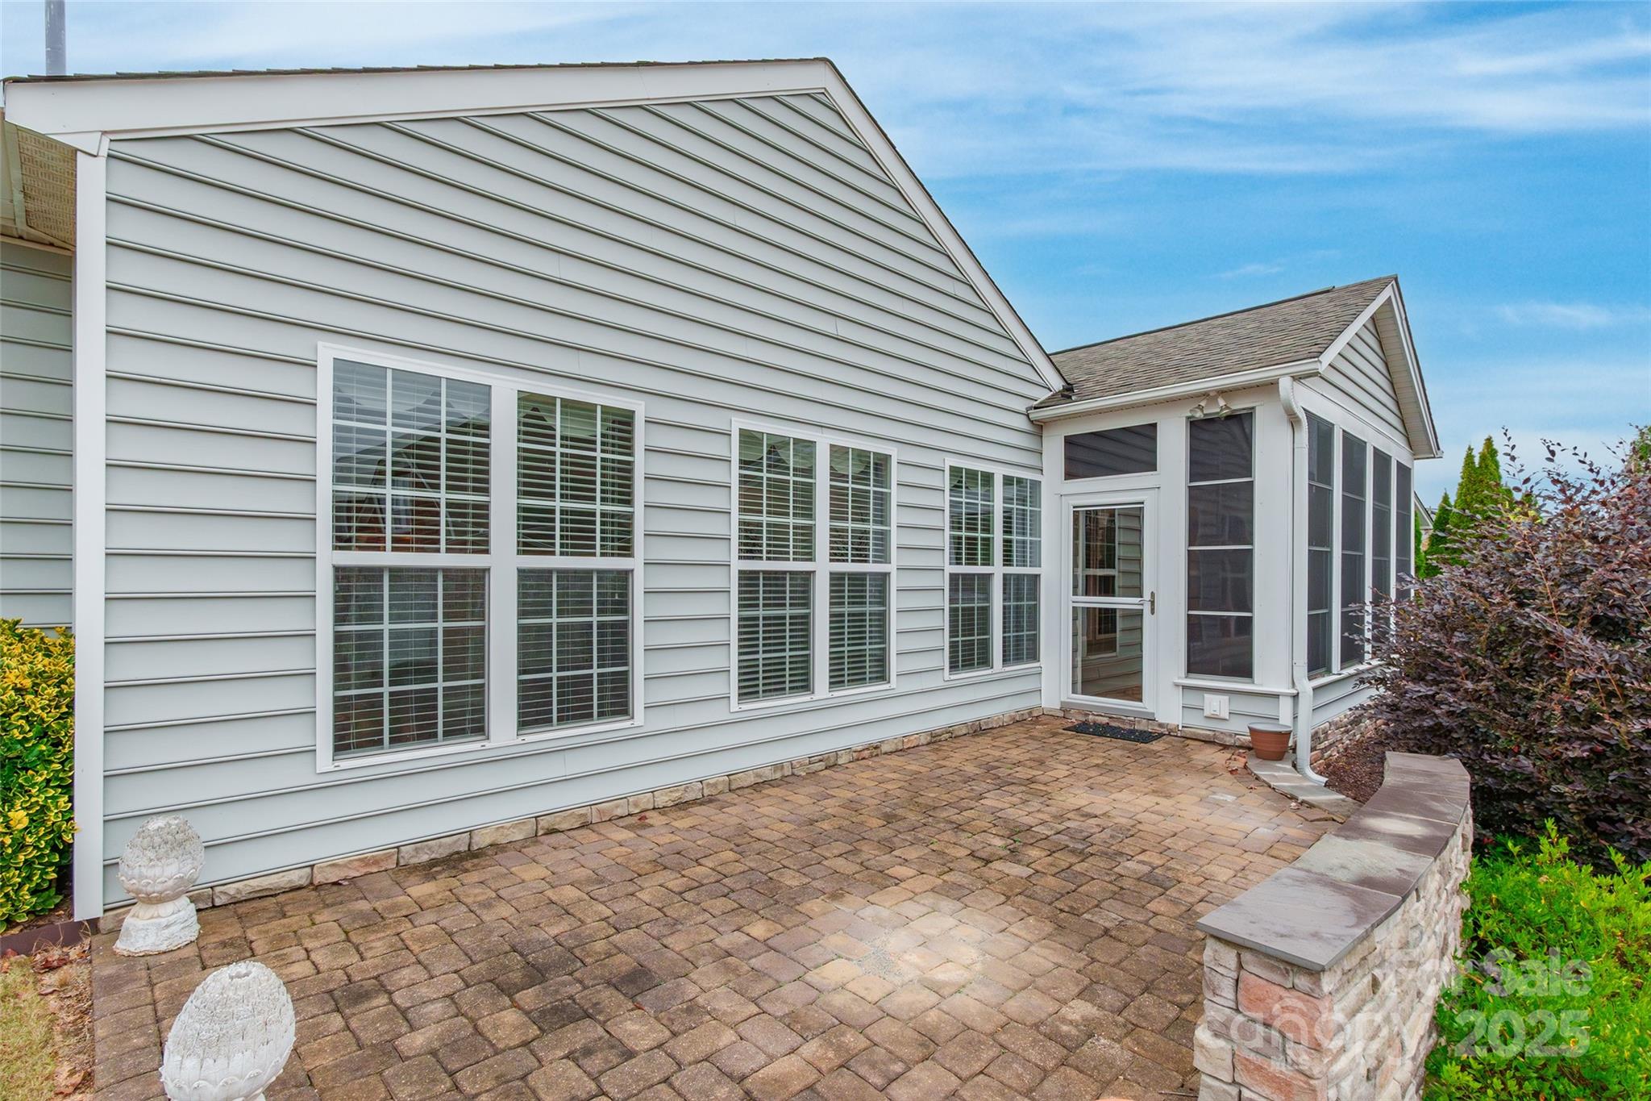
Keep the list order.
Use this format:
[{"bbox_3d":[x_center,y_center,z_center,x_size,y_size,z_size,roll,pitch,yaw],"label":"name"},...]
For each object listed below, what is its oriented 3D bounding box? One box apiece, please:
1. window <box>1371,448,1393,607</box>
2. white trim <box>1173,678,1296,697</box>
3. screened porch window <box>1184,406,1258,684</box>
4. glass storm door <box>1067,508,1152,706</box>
[{"bbox_3d":[5.900,-0.030,7.755,0.960,2.020,0.070,1,-1,-43],"label":"window"},{"bbox_3d":[3.285,1.108,5.955,0.065,0.050,0.910,1,-1,-43],"label":"white trim"},{"bbox_3d":[3.273,-0.028,6.072,0.070,2.224,0.533,1,-1,-43],"label":"screened porch window"},{"bbox_3d":[2.584,0.475,6.735,0.055,1.880,0.820,1,-1,-43],"label":"glass storm door"}]

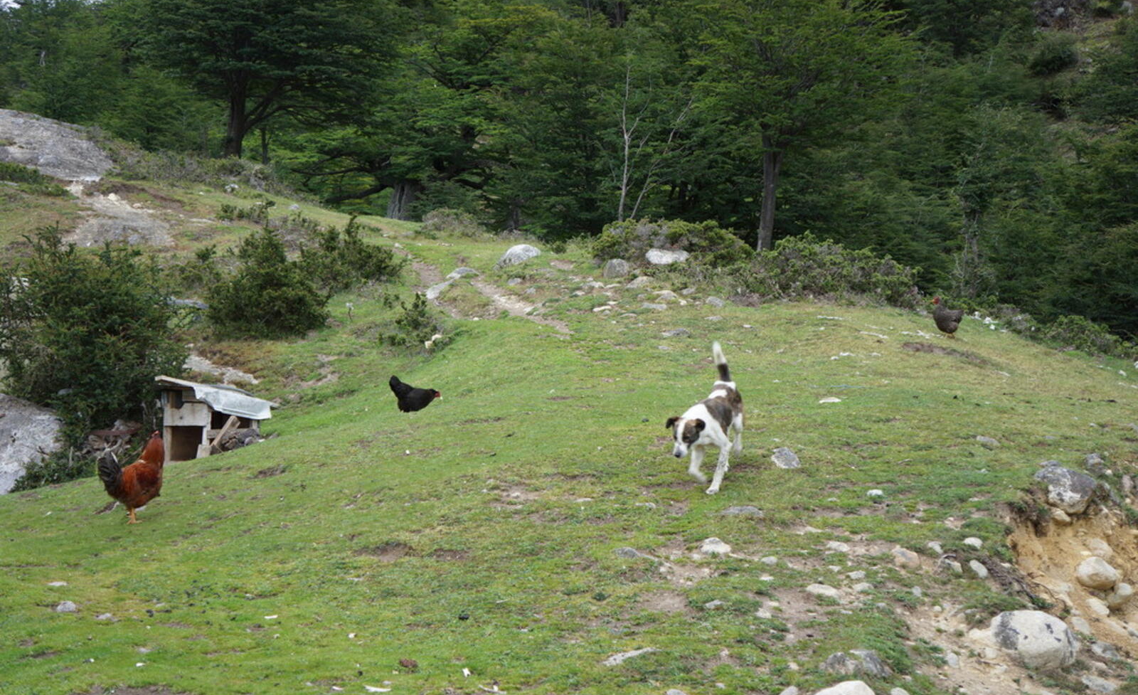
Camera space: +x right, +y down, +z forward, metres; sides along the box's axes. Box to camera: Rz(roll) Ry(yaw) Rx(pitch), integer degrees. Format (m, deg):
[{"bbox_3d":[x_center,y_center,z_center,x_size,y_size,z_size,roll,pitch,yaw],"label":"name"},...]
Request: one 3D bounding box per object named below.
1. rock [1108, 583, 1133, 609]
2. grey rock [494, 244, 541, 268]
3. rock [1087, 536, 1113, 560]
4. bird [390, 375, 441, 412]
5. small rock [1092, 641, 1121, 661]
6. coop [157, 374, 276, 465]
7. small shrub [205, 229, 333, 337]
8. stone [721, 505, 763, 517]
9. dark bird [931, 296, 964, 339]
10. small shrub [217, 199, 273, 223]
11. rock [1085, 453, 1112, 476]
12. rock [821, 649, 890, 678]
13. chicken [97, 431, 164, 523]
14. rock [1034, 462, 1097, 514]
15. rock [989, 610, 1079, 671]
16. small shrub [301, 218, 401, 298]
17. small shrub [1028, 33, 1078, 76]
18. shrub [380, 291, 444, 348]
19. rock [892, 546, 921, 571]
[{"bbox_3d":[2.531,1.139,8.700,0.111,0.116,0.120,0,2,0],"label":"rock"},{"bbox_3d":[-0.655,-1.188,24.500,0.580,0.280,0.420,0,4,-2],"label":"grey rock"},{"bbox_3d":[2.605,0.987,9.300,0.127,0.108,0.120,0,2,0],"label":"rock"},{"bbox_3d":[-1.200,0.367,14.800,0.420,0.310,0.200,1,3,12],"label":"bird"},{"bbox_3d":[2.097,1.184,7.400,0.110,0.065,0.090,1,4,16],"label":"small rock"},{"bbox_3d":[-2.690,0.543,14.400,0.560,0.640,0.780,2,4,27],"label":"coop"},{"bbox_3d":[-3.332,-0.713,21.000,1.318,1.159,1.250,0,2,0],"label":"small shrub"},{"bbox_3d":[0.859,0.810,9.400,0.200,0.050,0.160,0,4,5],"label":"stone"},{"bbox_3d":[3.703,-0.295,18.500,0.350,0.420,0.200,-1,3,-18],"label":"dark bird"},{"bbox_3d":[-5.802,-2.437,34.000,0.974,0.409,0.800,0,2,0],"label":"small shrub"},{"bbox_3d":[2.873,0.634,10.300,0.140,0.110,0.120,1,4,16],"label":"rock"},{"bbox_3d":[1.139,1.249,7.500,0.263,0.107,0.200,0,2,0],"label":"rock"},{"bbox_3d":[-2.496,0.739,10.800,0.420,0.530,0.210,-1,3,-25],"label":"chicken"},{"bbox_3d":[2.540,0.718,9.700,0.310,0.250,0.270,1,4,15],"label":"rock"},{"bbox_3d":[1.937,1.219,7.900,0.363,0.239,0.300,0,2,0],"label":"rock"},{"bbox_3d":[-2.860,-1.194,25.000,1.330,0.968,1.200,0,2,0],"label":"small shrub"},{"bbox_3d":[16.591,-10.048,65.000,1.655,1.417,1.600,0,2,0],"label":"small shrub"},{"bbox_3d":[-1.526,-0.260,18.500,0.580,0.530,0.520,0,4,-5],"label":"shrub"},{"bbox_3d":[1.443,0.899,8.100,0.125,0.085,0.100,1,4,10],"label":"rock"}]

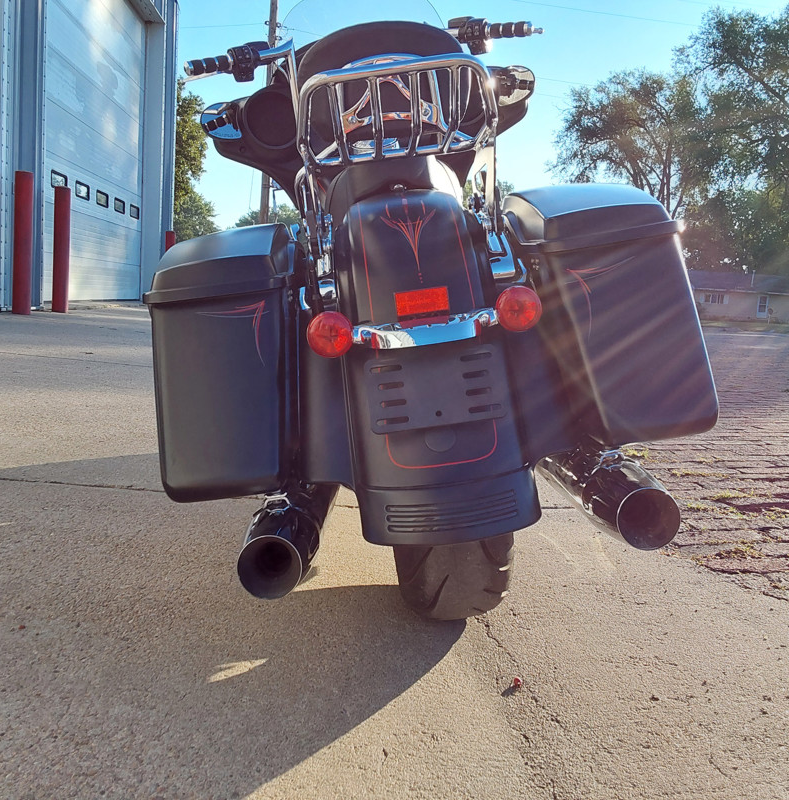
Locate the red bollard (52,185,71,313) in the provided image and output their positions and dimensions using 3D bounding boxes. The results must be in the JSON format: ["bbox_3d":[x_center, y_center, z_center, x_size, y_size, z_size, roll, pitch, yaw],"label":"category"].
[{"bbox_3d":[-2.992,-1.344,7.723,0.133,1.101,0.133,3,7,-4],"label":"red bollard"}]

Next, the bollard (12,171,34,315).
[{"bbox_3d":[-2.925,-1.231,6.785,0.131,1.091,0.131,3,7,-4],"label":"bollard"}]

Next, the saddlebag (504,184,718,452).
[{"bbox_3d":[0.322,-0.171,1.487,0.220,0.400,0.600,-8,7,0],"label":"saddlebag"}]

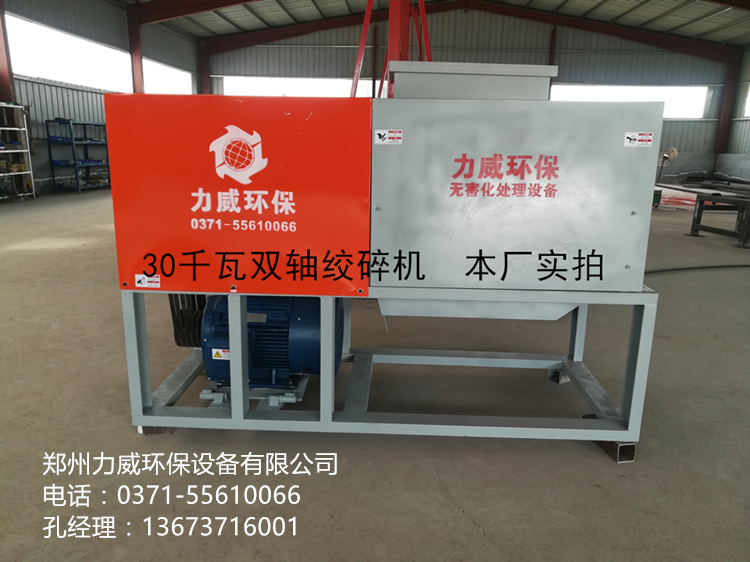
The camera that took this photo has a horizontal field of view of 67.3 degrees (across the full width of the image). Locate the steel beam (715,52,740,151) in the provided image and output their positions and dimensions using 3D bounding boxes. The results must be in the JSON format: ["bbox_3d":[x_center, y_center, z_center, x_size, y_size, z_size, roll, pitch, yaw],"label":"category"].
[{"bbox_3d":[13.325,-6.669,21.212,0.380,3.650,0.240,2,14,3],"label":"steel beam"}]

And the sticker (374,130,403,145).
[{"bbox_3d":[0.052,-0.535,2.102,0.101,0.050,0.003,1,14,2],"label":"sticker"}]

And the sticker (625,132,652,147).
[{"bbox_3d":[0.971,-0.520,2.074,0.101,0.050,0.003,1,14,2],"label":"sticker"}]

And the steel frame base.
[{"bbox_3d":[0.056,0.291,2.922,2.280,0.766,0.922,1,14,2],"label":"steel frame base"}]

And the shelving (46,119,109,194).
[{"bbox_3d":[-7.273,-3.083,13.985,0.630,1.690,1.640,2,14,3],"label":"shelving"}]

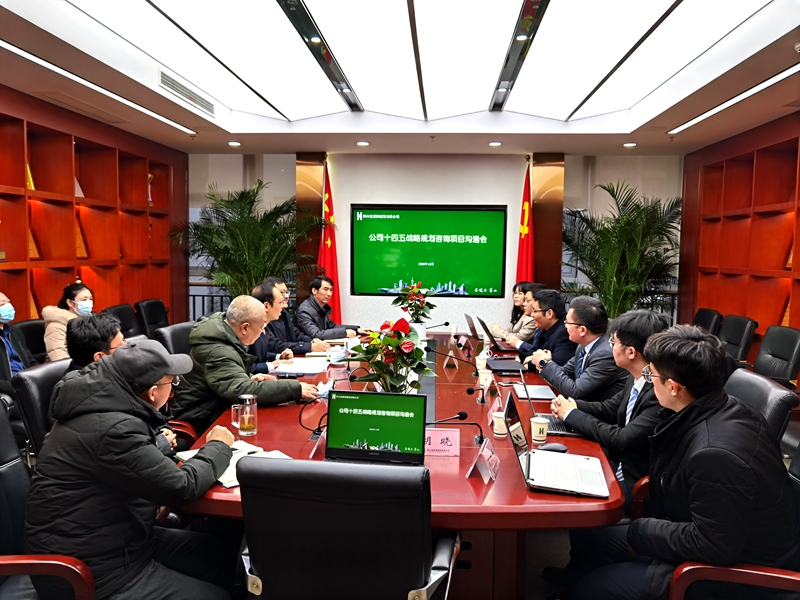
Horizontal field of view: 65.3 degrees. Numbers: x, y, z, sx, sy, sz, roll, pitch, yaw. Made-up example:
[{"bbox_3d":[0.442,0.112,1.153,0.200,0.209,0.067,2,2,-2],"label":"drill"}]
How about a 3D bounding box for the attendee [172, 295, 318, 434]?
[{"bbox_3d":[-0.827,0.605,3.369,0.820,1.270,0.580,1,4,-2],"label":"attendee"}]

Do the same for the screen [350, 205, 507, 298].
[{"bbox_3d":[0.360,-0.615,7.800,1.940,1.140,0.100,1,4,4],"label":"screen"}]

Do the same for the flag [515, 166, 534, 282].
[{"bbox_3d":[1.496,-0.379,7.500,0.340,2.440,0.260,1,4,4],"label":"flag"}]

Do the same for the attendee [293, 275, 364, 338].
[{"bbox_3d":[-0.595,0.432,5.500,0.700,1.270,0.550,3,5,23],"label":"attendee"}]

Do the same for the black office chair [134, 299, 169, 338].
[{"bbox_3d":[-2.145,0.507,6.237,0.650,1.000,0.600,2,4,12],"label":"black office chair"}]

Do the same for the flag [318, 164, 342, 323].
[{"bbox_3d":[-0.823,-0.597,7.451,0.330,2.050,0.250,1,4,4],"label":"flag"}]

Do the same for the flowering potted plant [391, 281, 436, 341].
[{"bbox_3d":[0.126,0.089,5.476,0.380,0.520,0.360,1,4,4],"label":"flowering potted plant"}]

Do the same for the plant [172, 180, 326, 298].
[{"bbox_3d":[-1.713,-0.224,7.150,1.660,2.250,1.450,1,4,4],"label":"plant"}]

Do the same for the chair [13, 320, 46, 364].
[{"bbox_3d":[-2.249,0.641,4.445,0.650,1.000,0.600,1,4,7],"label":"chair"}]

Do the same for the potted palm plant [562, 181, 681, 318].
[{"bbox_3d":[2.615,-0.223,7.400,1.380,2.350,1.300,1,4,4],"label":"potted palm plant"}]

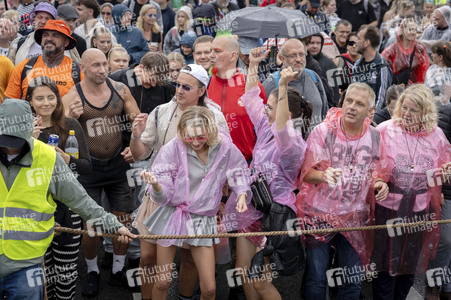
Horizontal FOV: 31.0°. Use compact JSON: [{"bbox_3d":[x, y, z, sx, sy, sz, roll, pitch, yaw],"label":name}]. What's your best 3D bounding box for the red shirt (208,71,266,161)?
[{"bbox_3d":[0.083,-0.215,5.655,0.490,0.680,0.310,8,18,27],"label":"red shirt"}]

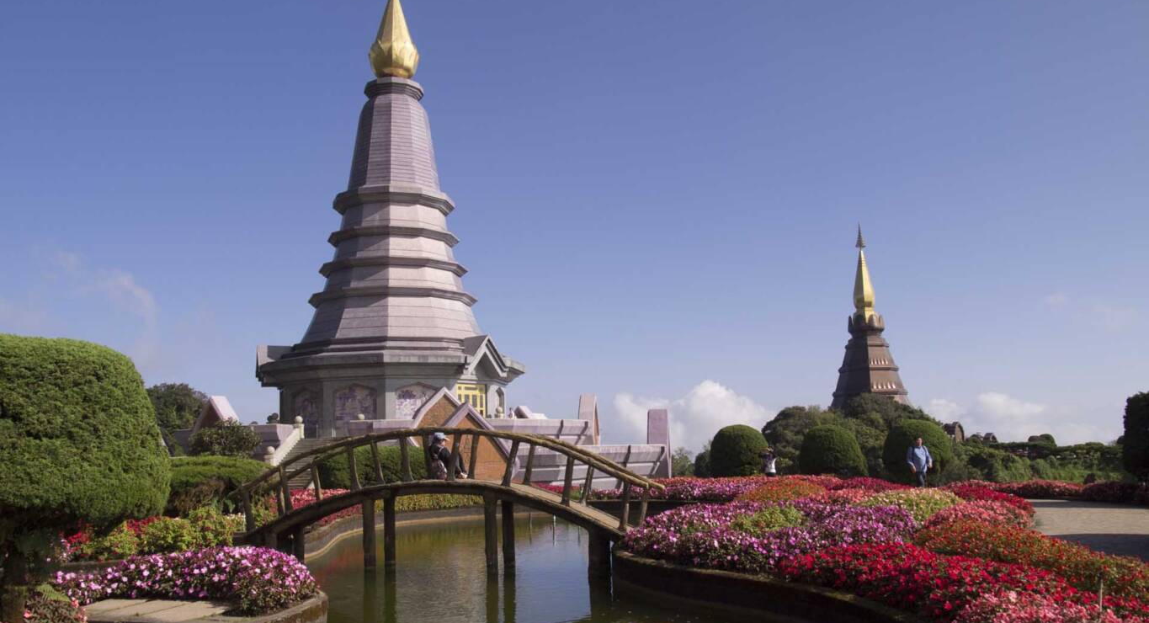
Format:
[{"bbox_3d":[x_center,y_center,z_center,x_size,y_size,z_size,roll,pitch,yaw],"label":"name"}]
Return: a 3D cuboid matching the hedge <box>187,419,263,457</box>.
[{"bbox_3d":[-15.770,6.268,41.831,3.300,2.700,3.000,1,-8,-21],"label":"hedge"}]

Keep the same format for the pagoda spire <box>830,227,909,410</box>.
[{"bbox_3d":[71.405,3.438,227.930,23.000,49.000,23.000,-4,-8,17],"label":"pagoda spire"}]

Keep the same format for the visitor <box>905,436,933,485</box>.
[{"bbox_3d":[8.822,4.024,23.592,0.620,1.720,0.420,-3,-7,11],"label":"visitor"}]

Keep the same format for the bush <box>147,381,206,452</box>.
[{"bbox_3d":[-31.614,9.330,73.530,6.000,7.500,6.000,2,-8,-23],"label":"bush"}]

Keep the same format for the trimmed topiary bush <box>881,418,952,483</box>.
[{"bbox_3d":[11.079,4.558,29.865,2.250,2.150,2.250,-4,-8,20],"label":"trimmed topiary bush"}]

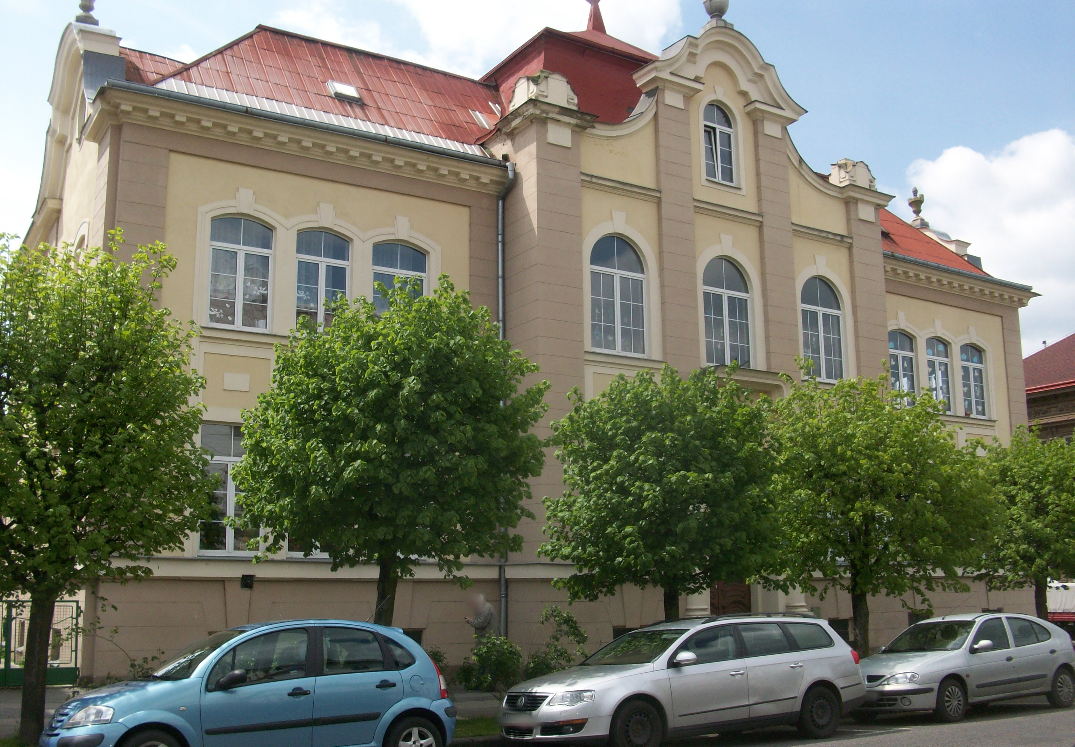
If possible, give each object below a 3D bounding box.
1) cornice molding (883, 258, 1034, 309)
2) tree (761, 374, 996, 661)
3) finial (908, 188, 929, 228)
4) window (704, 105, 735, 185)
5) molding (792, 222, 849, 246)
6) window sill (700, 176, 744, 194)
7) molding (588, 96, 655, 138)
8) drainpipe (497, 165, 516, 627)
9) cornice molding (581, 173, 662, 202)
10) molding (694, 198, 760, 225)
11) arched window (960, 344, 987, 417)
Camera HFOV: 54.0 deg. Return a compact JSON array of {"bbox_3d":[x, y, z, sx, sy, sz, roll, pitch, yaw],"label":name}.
[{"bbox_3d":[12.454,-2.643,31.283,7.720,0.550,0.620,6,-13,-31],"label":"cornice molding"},{"bbox_3d":[6.157,2.661,18.994,4.041,5.468,4.041,6,-13,-30],"label":"tree"},{"bbox_3d":[11.974,-5.196,33.296,0.500,1.300,0.500,6,-13,-31],"label":"finial"},{"bbox_3d":[4.418,-5.626,25.790,0.995,2.113,0.160,6,-13,-31],"label":"window"},{"bbox_3d":[6.389,-3.077,23.762,1.880,0.260,0.180,6,-13,-31],"label":"molding"},{"bbox_3d":[4.469,-4.523,25.385,1.250,0.200,0.220,6,-13,-31],"label":"window sill"},{"bbox_3d":[1.914,-5.851,23.879,2.133,1.341,0.350,6,-13,-31],"label":"molding"},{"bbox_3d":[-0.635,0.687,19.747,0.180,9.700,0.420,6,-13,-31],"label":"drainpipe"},{"bbox_3d":[1.877,-4.142,23.563,2.184,0.250,0.250,6,-13,-31],"label":"cornice molding"},{"bbox_3d":[4.607,-3.875,25.401,2.147,0.252,0.220,6,-13,-30],"label":"molding"},{"bbox_3d":[11.709,0.179,28.253,1.000,2.020,0.150,6,-13,-31],"label":"arched window"}]

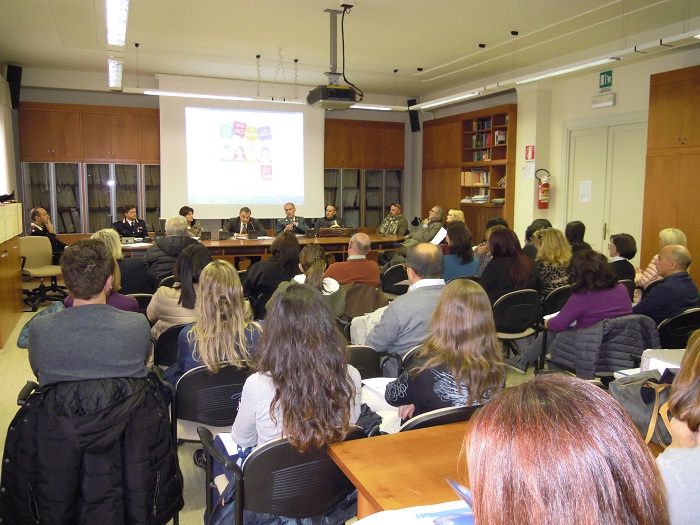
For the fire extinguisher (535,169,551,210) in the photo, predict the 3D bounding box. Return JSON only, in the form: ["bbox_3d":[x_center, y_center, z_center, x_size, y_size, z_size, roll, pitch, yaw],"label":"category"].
[{"bbox_3d":[2.749,-1.037,8.043,0.210,0.570,0.180,-2,8,-23],"label":"fire extinguisher"}]

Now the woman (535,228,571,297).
[{"bbox_3d":[1.437,0.320,4.544,0.500,1.227,0.780,-4,8,-33],"label":"woman"}]

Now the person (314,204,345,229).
[{"bbox_3d":[-0.359,-0.303,9.346,0.500,1.270,0.800,-1,8,-10],"label":"person"}]

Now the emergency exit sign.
[{"bbox_3d":[3.388,-2.397,7.492,0.012,0.250,0.200,-3,8,-23],"label":"emergency exit sign"}]

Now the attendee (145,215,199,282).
[{"bbox_3d":[-1.645,0.195,5.319,0.560,1.307,0.820,-3,8,-22],"label":"attendee"}]

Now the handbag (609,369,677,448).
[{"bbox_3d":[0.940,0.453,1.770,0.280,0.220,0.150,1,8,6],"label":"handbag"}]

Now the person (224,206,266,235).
[{"bbox_3d":[-1.577,-0.223,8.819,0.650,1.250,0.820,-2,8,-17],"label":"person"}]

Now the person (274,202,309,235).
[{"bbox_3d":[-0.940,-0.286,9.102,0.540,1.300,0.800,-2,8,-14],"label":"person"}]

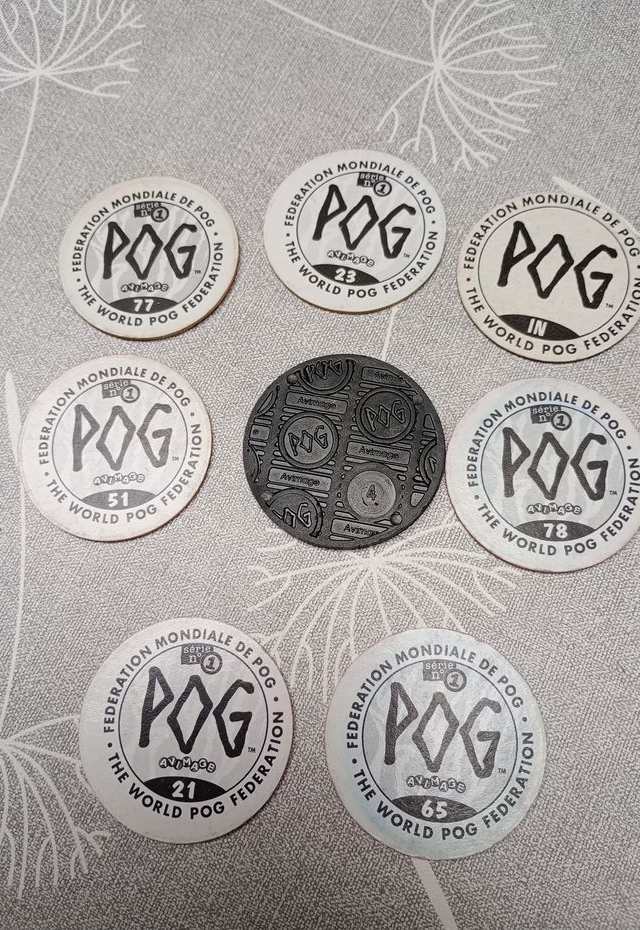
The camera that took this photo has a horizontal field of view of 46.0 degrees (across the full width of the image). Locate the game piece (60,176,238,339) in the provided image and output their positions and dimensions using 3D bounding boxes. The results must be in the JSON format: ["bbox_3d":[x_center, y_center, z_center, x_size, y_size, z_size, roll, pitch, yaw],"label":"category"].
[{"bbox_3d":[-0.039,-0.048,0.172,0.041,0.001,0.041,-1,75,3],"label":"game piece"}]

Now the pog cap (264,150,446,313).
[{"bbox_3d":[0.008,-0.053,0.171,0.041,0.001,0.041,-1,75,3],"label":"pog cap"}]

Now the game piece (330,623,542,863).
[{"bbox_3d":[0.022,0.052,0.142,0.041,0.001,0.041,5,75,4],"label":"game piece"}]

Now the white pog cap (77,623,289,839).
[{"bbox_3d":[-0.026,0.050,0.145,0.041,0.001,0.041,-1,75,3],"label":"white pog cap"}]

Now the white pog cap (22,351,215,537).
[{"bbox_3d":[-0.043,-0.004,0.160,0.041,0.001,0.041,-5,75,2],"label":"white pog cap"}]

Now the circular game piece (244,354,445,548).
[{"bbox_3d":[0.005,-0.003,0.157,0.042,0.003,0.042,-1,75,3],"label":"circular game piece"}]

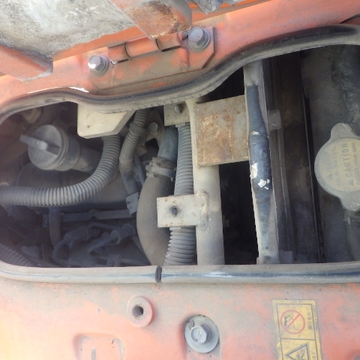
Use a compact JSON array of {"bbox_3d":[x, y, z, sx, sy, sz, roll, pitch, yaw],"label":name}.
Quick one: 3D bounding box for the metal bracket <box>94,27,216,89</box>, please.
[{"bbox_3d":[-0.043,-0.158,0.501,0.172,0.020,0.058,-5,73,26],"label":"metal bracket"}]

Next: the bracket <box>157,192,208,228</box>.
[{"bbox_3d":[0.003,0.040,0.487,0.066,0.008,0.042,-8,71,25],"label":"bracket"}]

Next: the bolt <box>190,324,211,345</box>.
[{"bbox_3d":[0.020,0.149,0.374,0.018,0.011,0.018,0,75,27],"label":"bolt"}]

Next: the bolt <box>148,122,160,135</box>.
[{"bbox_3d":[-0.041,-0.082,0.620,0.016,0.010,0.016,0,75,27],"label":"bolt"}]

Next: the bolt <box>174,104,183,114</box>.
[{"bbox_3d":[-0.002,-0.098,0.540,0.012,0.011,0.012,0,75,27],"label":"bolt"}]

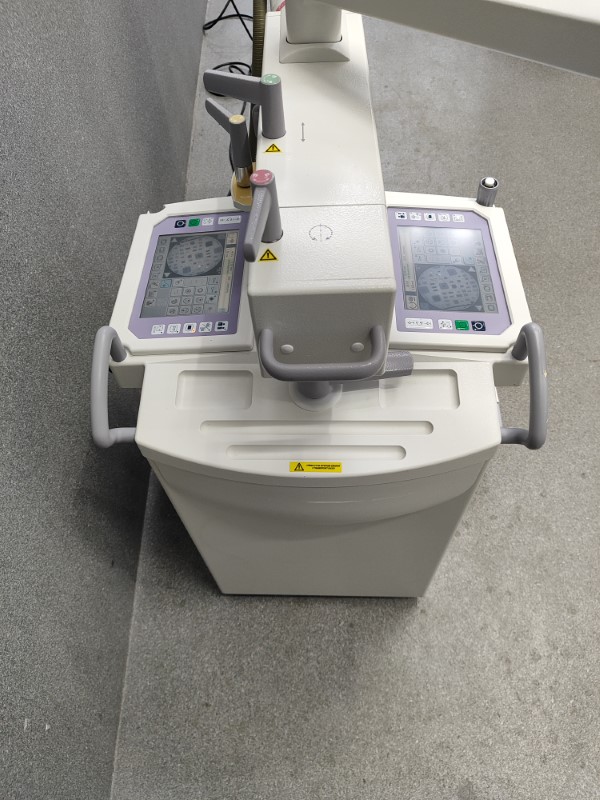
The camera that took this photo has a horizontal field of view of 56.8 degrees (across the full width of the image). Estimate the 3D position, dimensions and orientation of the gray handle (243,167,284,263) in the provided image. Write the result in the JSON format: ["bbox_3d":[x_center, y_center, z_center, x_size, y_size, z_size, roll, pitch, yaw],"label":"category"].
[{"bbox_3d":[-0.049,-0.223,0.731,0.038,0.093,0.137,5,56,6],"label":"gray handle"}]

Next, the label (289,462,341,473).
[{"bbox_3d":[0.024,0.102,0.841,0.079,0.002,0.016,0,63,3],"label":"label"}]

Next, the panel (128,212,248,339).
[{"bbox_3d":[-0.197,-0.237,1.032,0.195,0.015,0.317,-3,56,6],"label":"panel"}]

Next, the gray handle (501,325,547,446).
[{"bbox_3d":[0.345,-0.027,0.863,0.071,0.118,0.175,0,56,3],"label":"gray handle"}]

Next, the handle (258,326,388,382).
[{"bbox_3d":[0.031,-0.060,0.769,0.179,0.030,0.084,0,56,3],"label":"handle"}]

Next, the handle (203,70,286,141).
[{"bbox_3d":[-0.090,-0.498,0.922,0.137,0.093,0.038,20,59,16],"label":"handle"}]

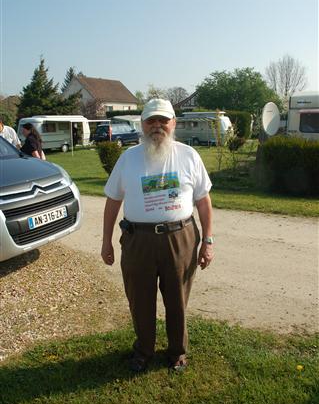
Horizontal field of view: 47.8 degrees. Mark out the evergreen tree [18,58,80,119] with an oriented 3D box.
[{"bbox_3d":[-9.533,-8.648,30.885,5.200,7.500,5.200,0,12,0],"label":"evergreen tree"}]

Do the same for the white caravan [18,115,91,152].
[{"bbox_3d":[-6.893,-4.581,24.072,2.050,2.320,4.500,10,15,39],"label":"white caravan"}]

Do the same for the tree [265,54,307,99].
[{"bbox_3d":[18.543,-15.644,52.921,6.400,12.200,6.400,0,12,0],"label":"tree"}]

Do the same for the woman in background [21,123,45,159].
[{"bbox_3d":[-2.312,-0.573,6.520,0.420,1.640,0.480,4,12,17],"label":"woman in background"}]

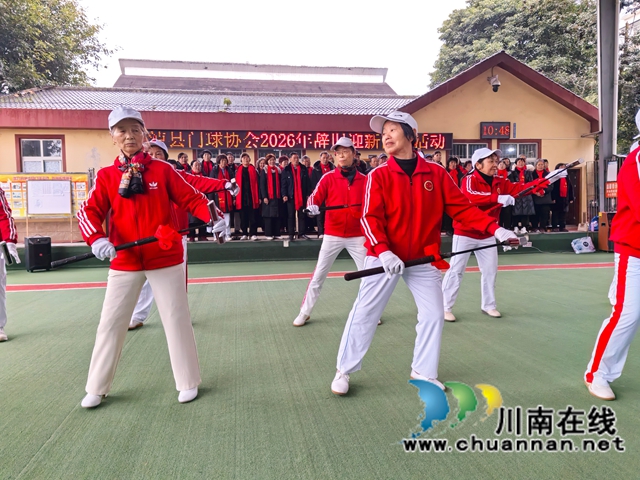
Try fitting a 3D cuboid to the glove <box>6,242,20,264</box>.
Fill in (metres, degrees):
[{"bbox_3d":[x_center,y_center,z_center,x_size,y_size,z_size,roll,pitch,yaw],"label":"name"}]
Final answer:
[{"bbox_3d":[-2.393,0.104,3.900,0.090,0.170,0.090,-2,4,-20],"label":"glove"}]

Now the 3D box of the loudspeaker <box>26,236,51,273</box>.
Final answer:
[{"bbox_3d":[-4.697,0.233,8.300,0.340,0.580,0.340,-4,5,-40],"label":"loudspeaker"}]

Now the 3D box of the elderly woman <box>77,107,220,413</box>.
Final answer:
[{"bbox_3d":[-0.844,0.075,2.600,0.720,1.560,0.450,-2,4,-12],"label":"elderly woman"}]

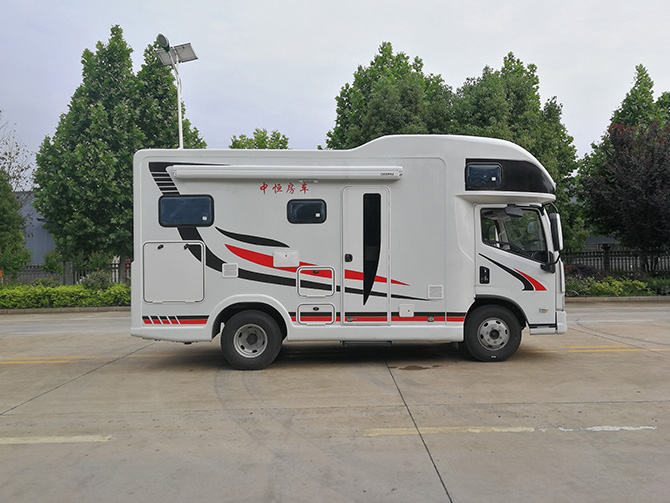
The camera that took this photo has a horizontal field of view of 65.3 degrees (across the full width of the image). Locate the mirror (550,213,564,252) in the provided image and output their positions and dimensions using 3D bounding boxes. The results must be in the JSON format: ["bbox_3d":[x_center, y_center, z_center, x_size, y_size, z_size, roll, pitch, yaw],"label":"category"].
[{"bbox_3d":[3.030,-0.259,7.120,0.110,0.510,0.200,-4,-1,7],"label":"mirror"}]

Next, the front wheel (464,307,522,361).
[{"bbox_3d":[2.224,1.153,7.430,0.800,0.800,0.220,-1,-1,-2],"label":"front wheel"}]

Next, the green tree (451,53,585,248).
[{"bbox_3d":[6.423,-2.640,18.400,4.700,8.400,4.400,-1,-1,0],"label":"green tree"}]

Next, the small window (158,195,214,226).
[{"bbox_3d":[-1.944,-0.532,6.830,0.710,0.420,0.050,0,-1,-2],"label":"small window"}]

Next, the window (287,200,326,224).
[{"bbox_3d":[-0.369,-0.521,6.890,0.530,0.325,0.050,0,-1,-2],"label":"window"}]

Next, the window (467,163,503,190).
[{"bbox_3d":[2.027,-1.017,7.090,0.490,0.320,0.050,0,-1,-7],"label":"window"}]

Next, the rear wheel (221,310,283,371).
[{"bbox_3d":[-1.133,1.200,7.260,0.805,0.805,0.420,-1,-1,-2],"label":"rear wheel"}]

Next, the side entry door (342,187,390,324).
[{"bbox_3d":[0.417,0.053,6.930,0.635,1.810,0.060,0,-1,-2],"label":"side entry door"}]

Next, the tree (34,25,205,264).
[{"bbox_3d":[-7.221,-2.794,17.600,5.500,9.100,4.800,-1,-1,0],"label":"tree"}]

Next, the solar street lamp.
[{"bbox_3d":[-4.521,-2.195,15.300,1.150,7.850,1.200,-1,-1,11],"label":"solar street lamp"}]

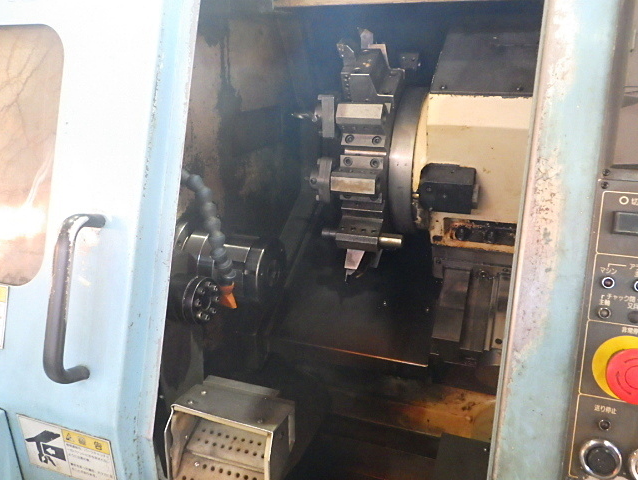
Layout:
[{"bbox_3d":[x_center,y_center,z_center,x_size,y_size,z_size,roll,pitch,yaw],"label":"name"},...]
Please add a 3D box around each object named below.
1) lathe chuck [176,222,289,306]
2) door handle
[{"bbox_3d":[-0.169,0.044,0.945,0.175,0.142,0.142,6,1,17],"label":"lathe chuck"},{"bbox_3d":[-0.264,0.065,0.560,0.021,0.190,0.047,6,2,17],"label":"door handle"}]

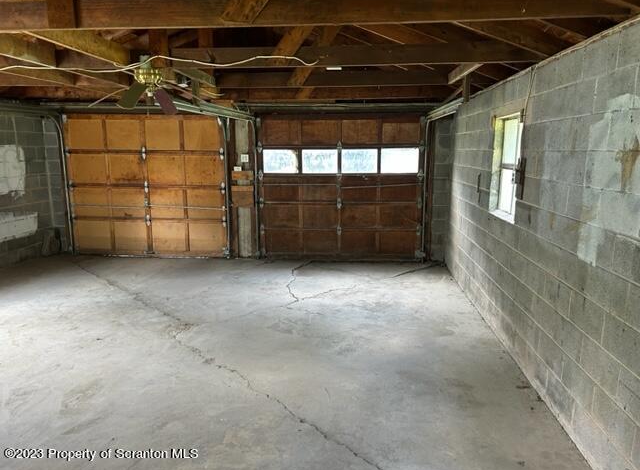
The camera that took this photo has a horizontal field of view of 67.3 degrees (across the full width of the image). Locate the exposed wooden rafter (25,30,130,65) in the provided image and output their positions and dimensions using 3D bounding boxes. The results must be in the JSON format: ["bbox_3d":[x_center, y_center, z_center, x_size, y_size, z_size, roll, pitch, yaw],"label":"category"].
[{"bbox_3d":[-1.569,-1.293,3.152,0.045,0.185,1.200,1,10,5],"label":"exposed wooden rafter"}]

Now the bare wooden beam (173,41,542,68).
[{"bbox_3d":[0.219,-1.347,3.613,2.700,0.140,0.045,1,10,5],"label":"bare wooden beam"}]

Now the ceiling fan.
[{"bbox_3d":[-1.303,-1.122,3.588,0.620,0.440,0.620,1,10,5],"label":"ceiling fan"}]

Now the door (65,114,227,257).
[{"bbox_3d":[-2.638,-0.717,7.363,2.460,2.130,0.070,1,10,5],"label":"door"}]

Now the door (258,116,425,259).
[{"bbox_3d":[0.310,-0.663,7.106,2.440,2.130,0.070,1,10,5],"label":"door"}]

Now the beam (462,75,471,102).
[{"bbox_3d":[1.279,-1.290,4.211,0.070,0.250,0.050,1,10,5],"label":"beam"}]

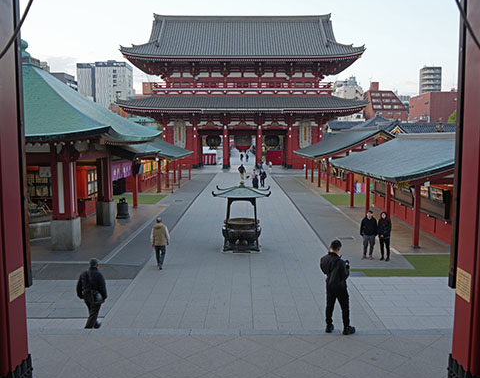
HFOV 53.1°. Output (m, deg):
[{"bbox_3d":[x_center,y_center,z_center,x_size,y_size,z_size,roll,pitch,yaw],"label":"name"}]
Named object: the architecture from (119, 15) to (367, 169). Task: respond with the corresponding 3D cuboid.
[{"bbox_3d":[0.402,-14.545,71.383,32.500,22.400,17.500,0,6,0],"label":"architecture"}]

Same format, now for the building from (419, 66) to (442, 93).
[{"bbox_3d":[105.357,-45.055,264.771,10.500,43.500,11.000,0,6,0],"label":"building"}]

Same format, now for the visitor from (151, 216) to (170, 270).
[{"bbox_3d":[-2.535,1.730,15.309,0.580,1.710,0.400,0,6,2],"label":"visitor"}]

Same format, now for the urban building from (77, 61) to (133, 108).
[{"bbox_3d":[-81.139,-50.052,286.372,28.000,49.000,22.000,0,6,-3],"label":"urban building"}]

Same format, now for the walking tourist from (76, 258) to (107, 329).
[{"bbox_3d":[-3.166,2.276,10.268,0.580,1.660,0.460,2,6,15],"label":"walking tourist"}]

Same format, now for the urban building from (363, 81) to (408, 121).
[{"bbox_3d":[74.903,-37.777,245.417,19.000,33.000,18.000,0,6,0],"label":"urban building"}]

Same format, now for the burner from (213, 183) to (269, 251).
[{"bbox_3d":[0.069,0.984,18.298,2.100,2.580,2.100,0,6,0],"label":"burner"}]

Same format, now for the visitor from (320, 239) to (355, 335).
[{"bbox_3d":[1.753,1.757,8.677,0.580,1.720,0.480,4,7,35],"label":"visitor"}]

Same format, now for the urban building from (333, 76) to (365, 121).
[{"bbox_3d":[51.399,-36.132,229.502,15.500,33.000,15.000,0,6,0],"label":"urban building"}]

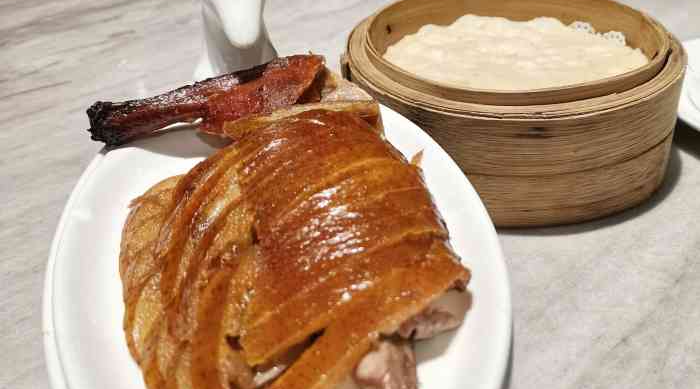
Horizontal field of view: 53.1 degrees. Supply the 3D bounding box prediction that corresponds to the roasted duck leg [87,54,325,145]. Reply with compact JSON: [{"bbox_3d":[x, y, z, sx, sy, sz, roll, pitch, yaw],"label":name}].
[{"bbox_3d":[-0.066,-0.046,0.340,0.113,0.034,0.038,-10,34,-9],"label":"roasted duck leg"}]

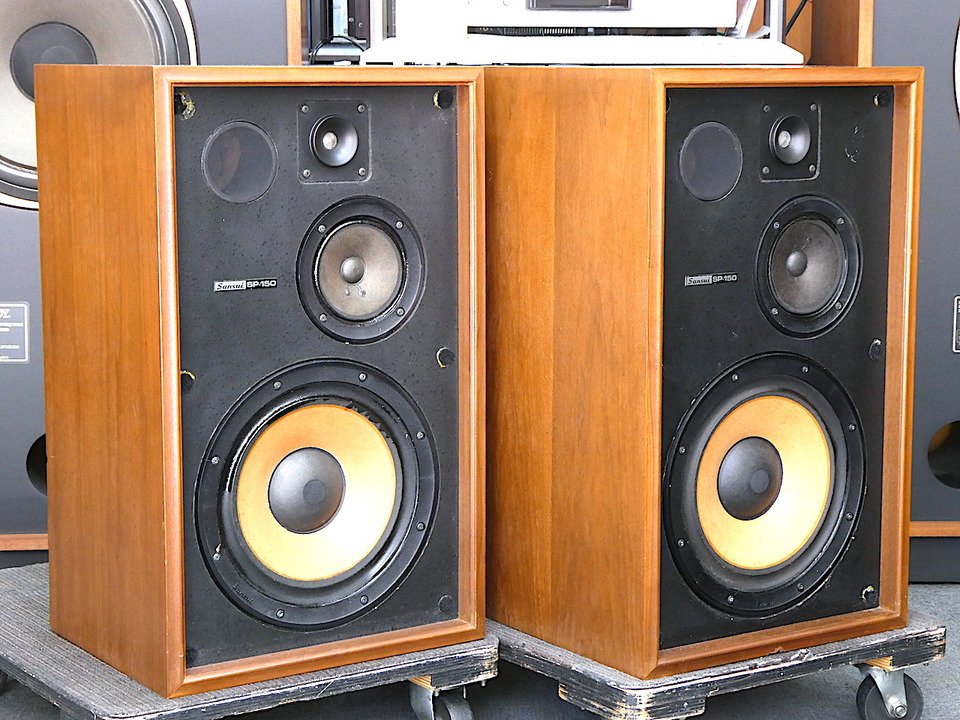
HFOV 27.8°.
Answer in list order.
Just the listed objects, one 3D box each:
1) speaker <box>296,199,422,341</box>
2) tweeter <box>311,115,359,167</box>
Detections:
[{"bbox_3d":[-0.138,-0.099,2.077,0.155,0.155,0.055,-6,10,-33],"label":"speaker"},{"bbox_3d":[-0.158,-0.229,2.024,0.055,0.055,0.032,-6,10,-33],"label":"tweeter"}]

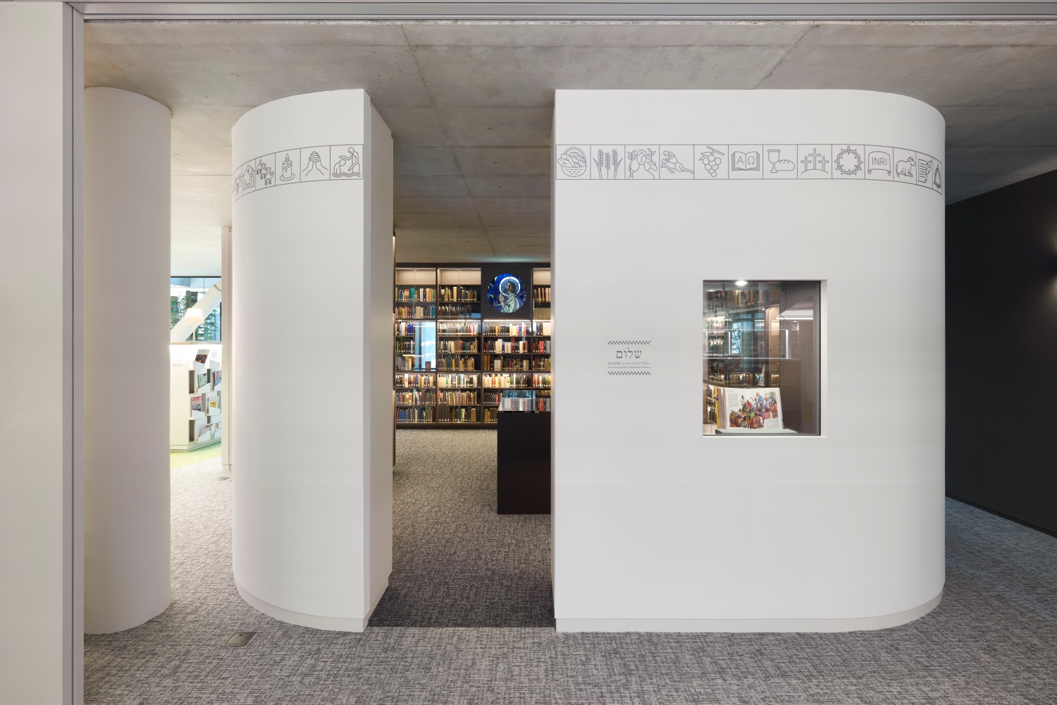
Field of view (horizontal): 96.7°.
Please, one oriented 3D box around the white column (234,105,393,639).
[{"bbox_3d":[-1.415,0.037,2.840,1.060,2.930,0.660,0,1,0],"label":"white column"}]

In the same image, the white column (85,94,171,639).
[{"bbox_3d":[-2.300,0.041,2.700,0.390,2.930,0.390,0,1,0],"label":"white column"}]

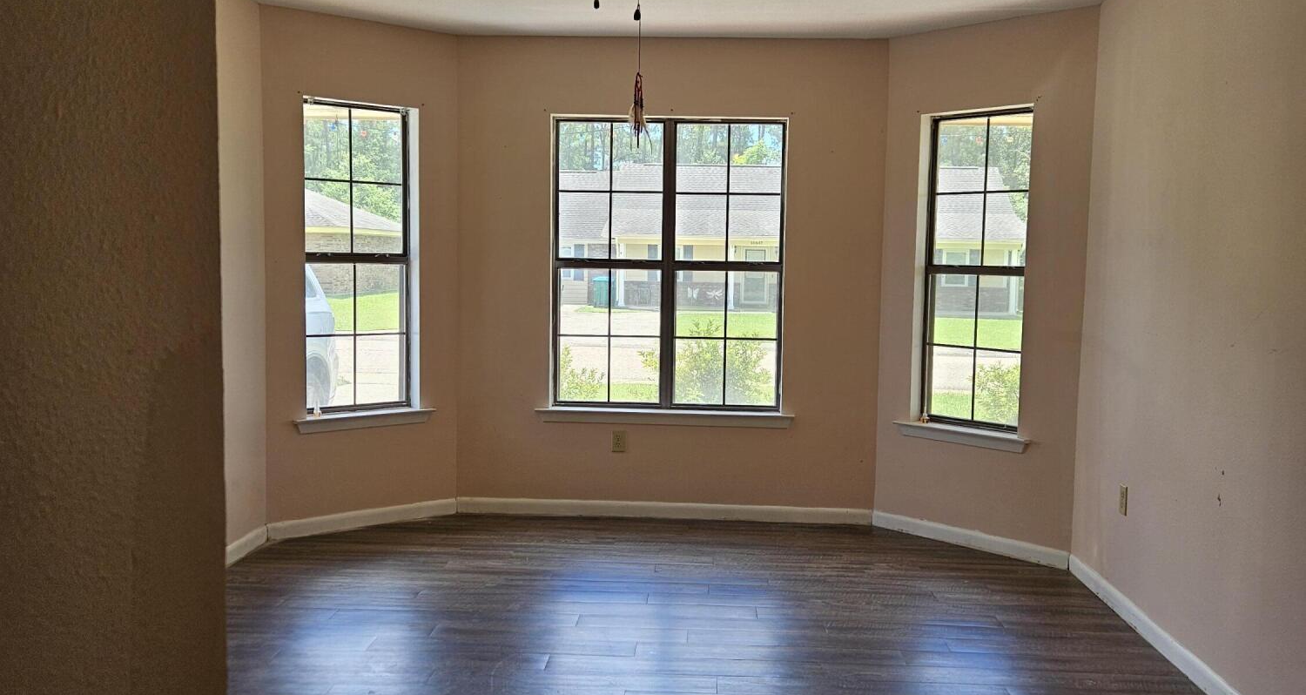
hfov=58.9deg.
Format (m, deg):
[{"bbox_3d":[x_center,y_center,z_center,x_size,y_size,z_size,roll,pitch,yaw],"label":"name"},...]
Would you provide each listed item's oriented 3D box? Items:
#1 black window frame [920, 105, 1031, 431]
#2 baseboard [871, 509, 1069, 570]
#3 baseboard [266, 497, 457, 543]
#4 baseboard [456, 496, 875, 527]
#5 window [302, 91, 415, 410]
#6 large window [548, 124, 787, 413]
[{"bbox_3d":[1.543,-0.364,5.505,0.091,1.495,0.604,-3,6,-41],"label":"black window frame"},{"bbox_3d":[1.488,0.915,5.527,0.014,0.081,1.093,-3,6,-41],"label":"baseboard"},{"bbox_3d":[-1.409,0.848,5.728,1.026,0.081,0.014,-3,6,-41],"label":"baseboard"},{"bbox_3d":[0.051,0.852,5.998,2.166,0.081,0.014,1,5,3],"label":"baseboard"},{"bbox_3d":[-1.449,-0.432,5.681,0.604,1.500,0.081,-3,6,-41],"label":"window"},{"bbox_3d":[0.075,-0.422,5.980,1.208,1.490,0.091,1,5,3],"label":"large window"}]

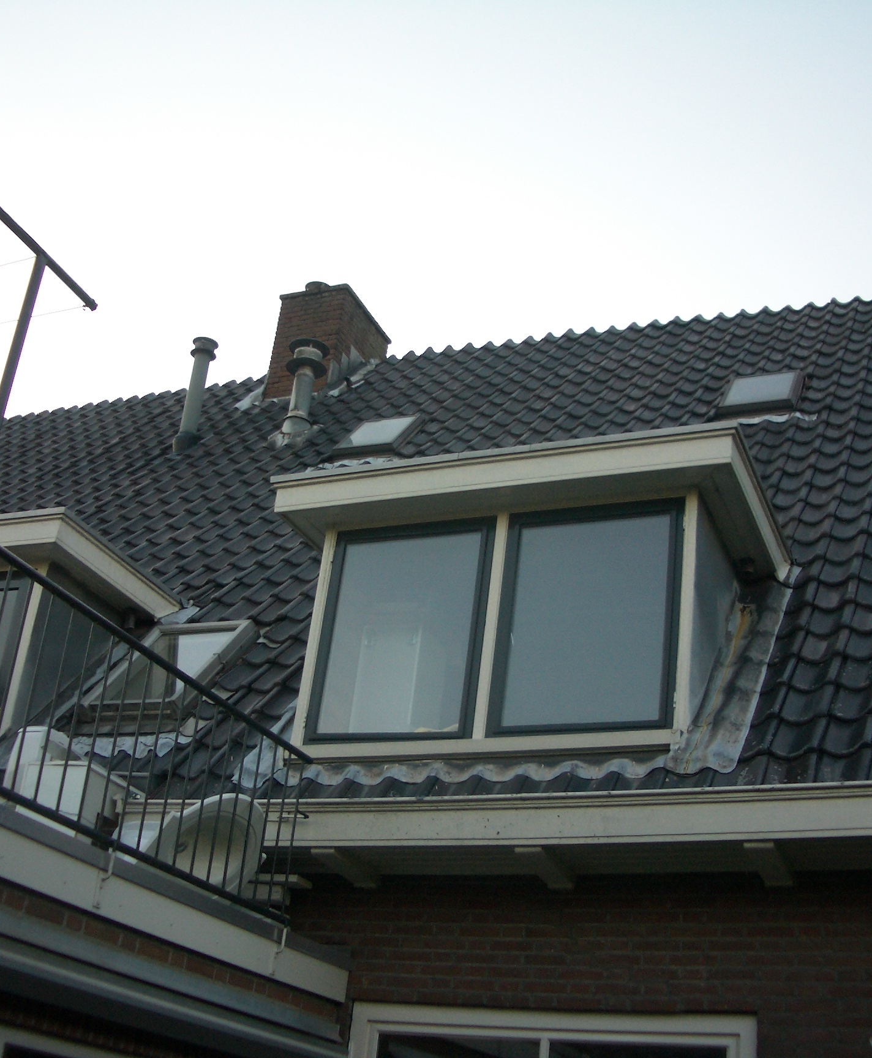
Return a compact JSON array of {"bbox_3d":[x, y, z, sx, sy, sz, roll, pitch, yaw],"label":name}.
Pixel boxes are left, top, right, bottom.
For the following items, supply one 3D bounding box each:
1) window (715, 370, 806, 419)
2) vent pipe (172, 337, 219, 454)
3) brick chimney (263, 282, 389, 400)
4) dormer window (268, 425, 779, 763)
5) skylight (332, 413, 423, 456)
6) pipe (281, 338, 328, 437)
[{"bbox_3d":[2.377,-1.006,10.450,0.562,0.779,0.101,-5,-69,22],"label":"window"},{"bbox_3d":[-2.230,-1.239,13.224,0.238,1.219,0.238,-5,-28,22],"label":"vent pipe"},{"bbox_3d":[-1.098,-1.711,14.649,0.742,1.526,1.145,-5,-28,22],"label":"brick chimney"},{"bbox_3d":[0.489,0.597,7.059,2.332,1.410,1.516,-5,-28,22],"label":"dormer window"},{"bbox_3d":[-0.482,-0.762,11.659,0.562,0.779,0.101,-5,-69,22],"label":"skylight"},{"bbox_3d":[-1.178,-1.233,12.683,0.350,1.028,0.350,5,-26,2],"label":"pipe"}]

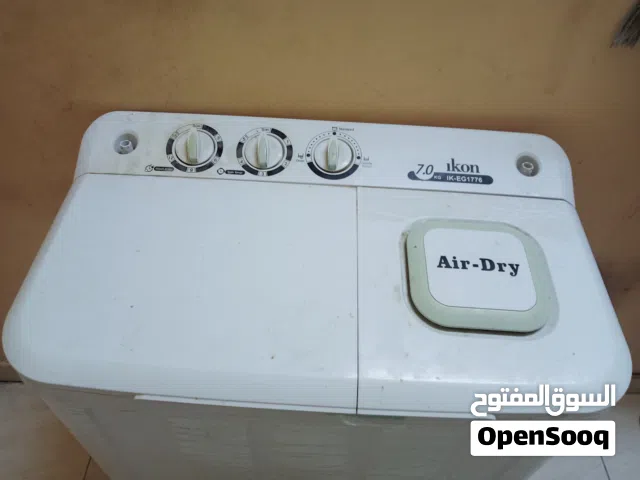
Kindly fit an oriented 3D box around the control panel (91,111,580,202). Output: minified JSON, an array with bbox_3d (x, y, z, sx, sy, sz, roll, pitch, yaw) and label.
[{"bbox_3d":[0.008,-0.123,0.770,0.715,0.045,0.113,3,69,0],"label":"control panel"}]

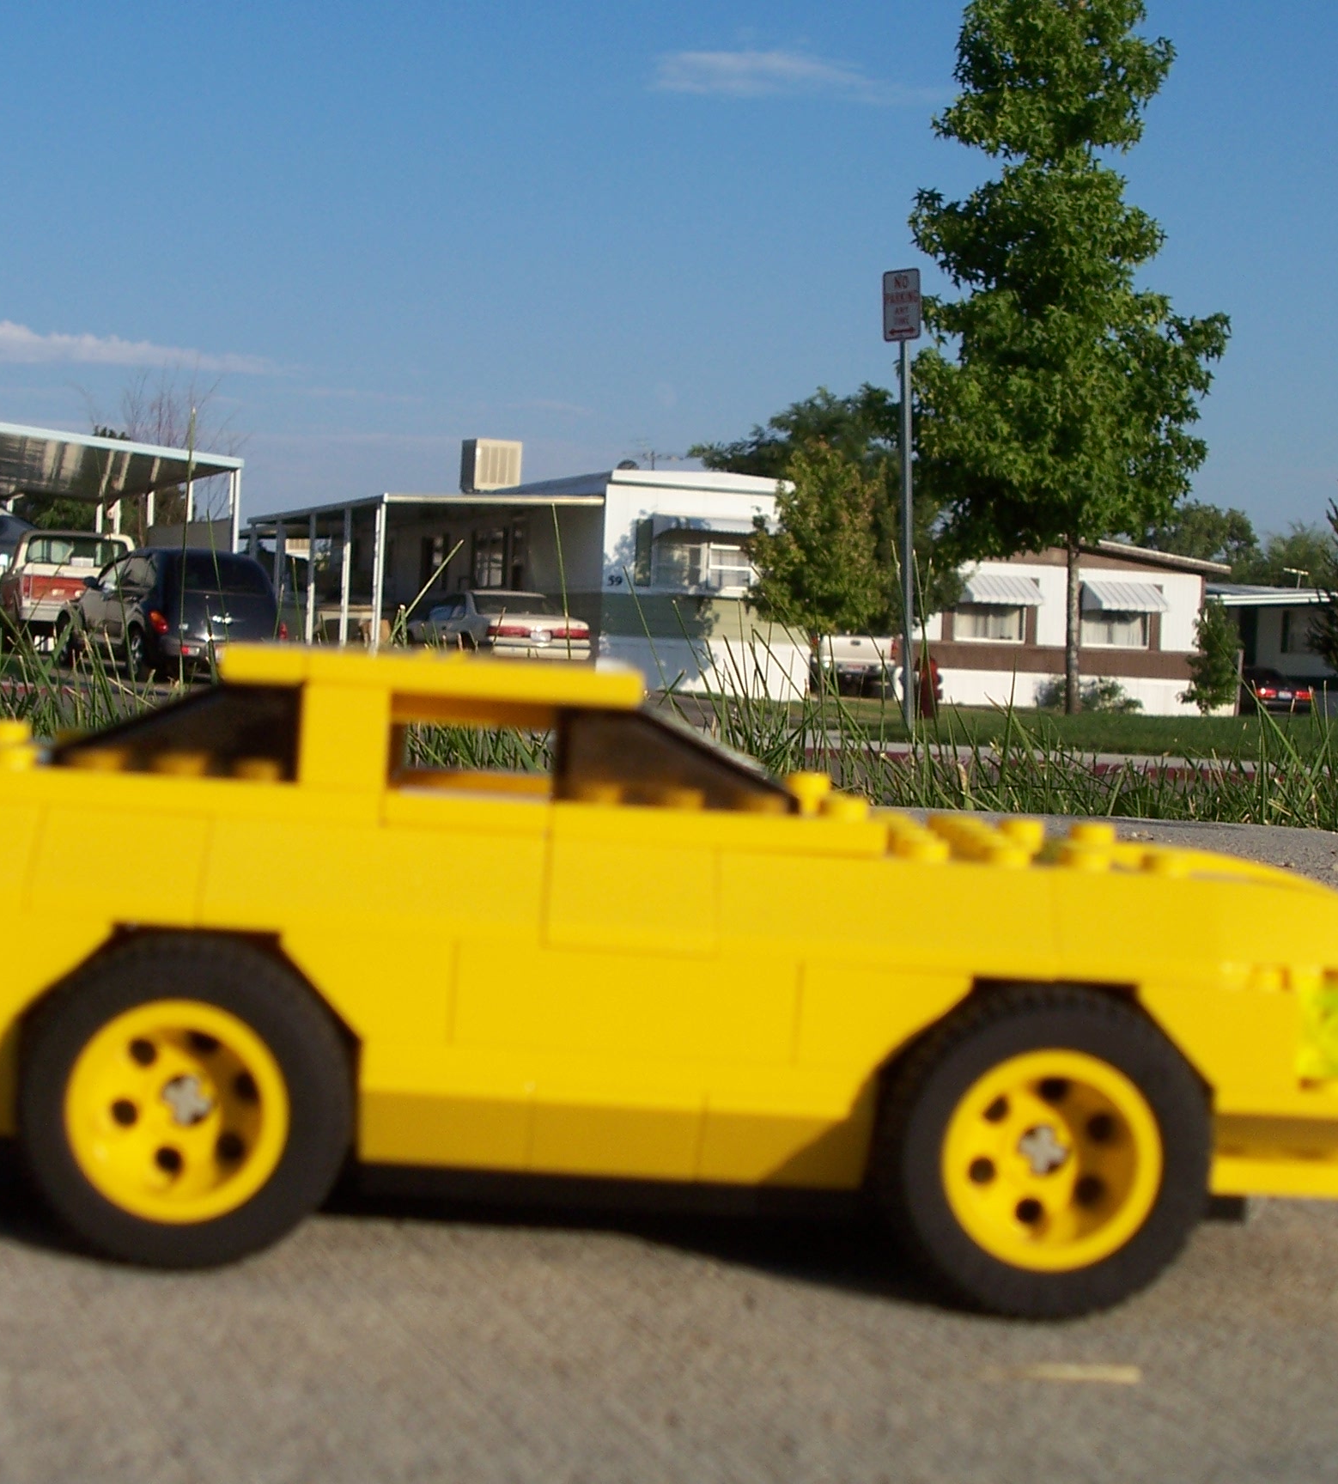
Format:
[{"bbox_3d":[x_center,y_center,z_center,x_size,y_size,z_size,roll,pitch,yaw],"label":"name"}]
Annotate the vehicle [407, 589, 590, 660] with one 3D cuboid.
[{"bbox_3d":[-2.968,-1.882,49.000,1.800,1.420,4.800,2,3,-21],"label":"vehicle"}]

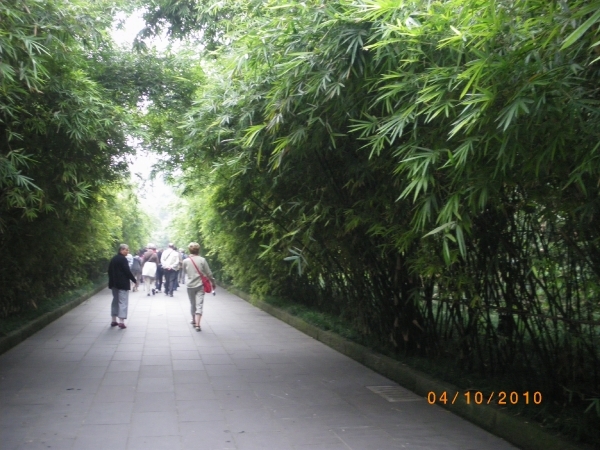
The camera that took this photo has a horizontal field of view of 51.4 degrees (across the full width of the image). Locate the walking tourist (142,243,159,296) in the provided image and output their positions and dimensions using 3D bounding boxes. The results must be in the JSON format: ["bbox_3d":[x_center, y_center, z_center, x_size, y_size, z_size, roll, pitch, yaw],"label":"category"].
[{"bbox_3d":[-4.857,1.464,20.300,0.540,1.690,0.480,1,-2,-13],"label":"walking tourist"}]

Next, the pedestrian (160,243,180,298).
[{"bbox_3d":[-4.165,1.453,20.100,0.600,1.730,0.420,1,-2,-13],"label":"pedestrian"}]

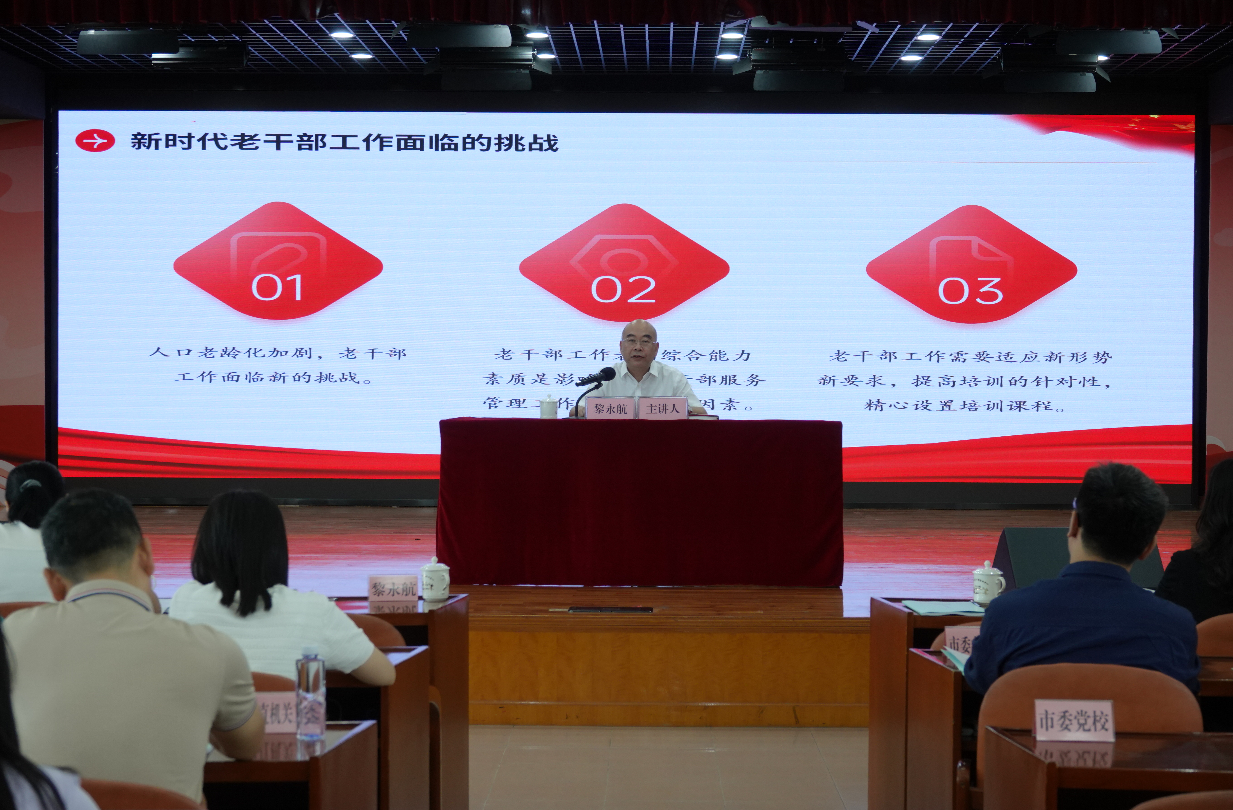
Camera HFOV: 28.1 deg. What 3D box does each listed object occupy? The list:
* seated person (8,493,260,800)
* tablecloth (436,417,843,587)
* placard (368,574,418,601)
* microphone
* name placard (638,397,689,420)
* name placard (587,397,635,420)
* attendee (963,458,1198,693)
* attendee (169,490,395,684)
[{"bbox_3d":[-0.810,0.767,4.200,0.500,1.250,0.750,0,1,9],"label":"seated person"},{"bbox_3d":[0.114,0.451,11.680,1.870,0.765,0.620,0,1,1],"label":"tablecloth"},{"bbox_3d":[-0.677,0.552,7.460,0.150,0.080,0.065,0,1,0],"label":"placard"},{"bbox_3d":[-0.099,-0.136,11.750,0.210,0.068,0.068,-19,12,-36],"label":"microphone"},{"bbox_3d":[0.218,0.027,11.520,0.230,0.115,0.080,0,1,1],"label":"name placard"},{"bbox_3d":[-0.025,0.026,11.520,0.230,0.115,0.080,0,1,1],"label":"name placard"},{"bbox_3d":[1.025,0.752,5.520,0.520,1.260,0.750,0,1,-6],"label":"attendee"},{"bbox_3d":[-0.751,0.768,5.420,0.500,1.210,0.720,0,1,6],"label":"attendee"}]

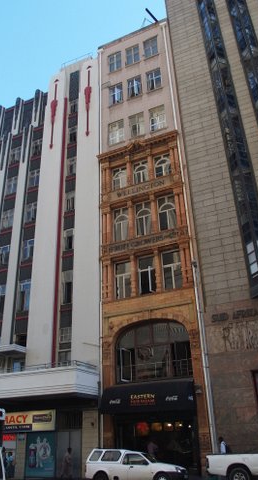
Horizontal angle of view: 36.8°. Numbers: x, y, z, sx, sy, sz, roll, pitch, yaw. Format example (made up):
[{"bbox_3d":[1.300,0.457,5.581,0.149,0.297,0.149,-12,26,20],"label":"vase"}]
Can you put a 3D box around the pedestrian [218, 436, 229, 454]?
[{"bbox_3d":[4.284,9.671,17.228,0.480,1.680,0.520,-13,-28,21],"label":"pedestrian"}]

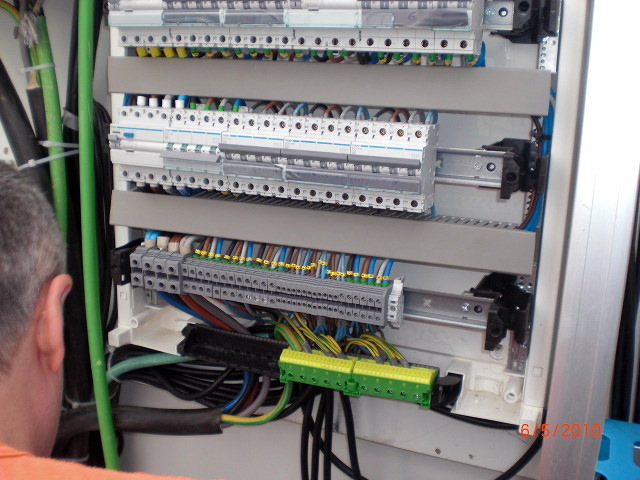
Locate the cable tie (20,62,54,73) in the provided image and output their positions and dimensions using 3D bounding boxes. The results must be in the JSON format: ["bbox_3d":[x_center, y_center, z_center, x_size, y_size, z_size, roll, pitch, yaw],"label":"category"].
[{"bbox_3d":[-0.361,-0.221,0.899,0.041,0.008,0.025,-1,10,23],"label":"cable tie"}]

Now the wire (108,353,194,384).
[{"bbox_3d":[-0.214,0.162,0.894,0.123,0.041,0.028,7,13,21],"label":"wire"}]

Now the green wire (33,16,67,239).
[{"bbox_3d":[-0.349,-0.137,0.910,0.021,0.288,0.020,2,11,22],"label":"green wire"}]

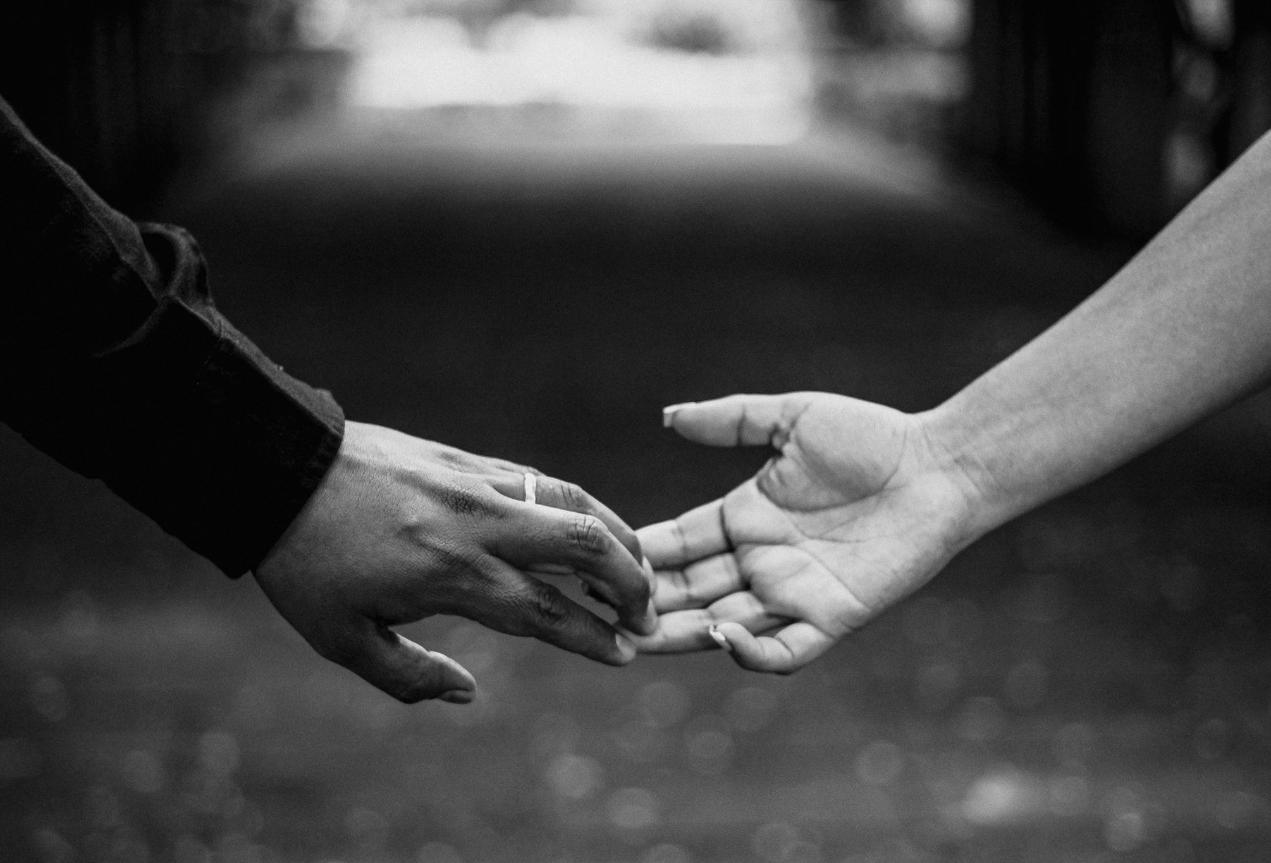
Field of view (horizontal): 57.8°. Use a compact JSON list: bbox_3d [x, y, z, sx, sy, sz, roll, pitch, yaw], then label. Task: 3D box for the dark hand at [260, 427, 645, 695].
[{"bbox_3d":[-0.081,0.060,0.520,0.172,0.075,0.100,19,40,0],"label":"dark hand"}]

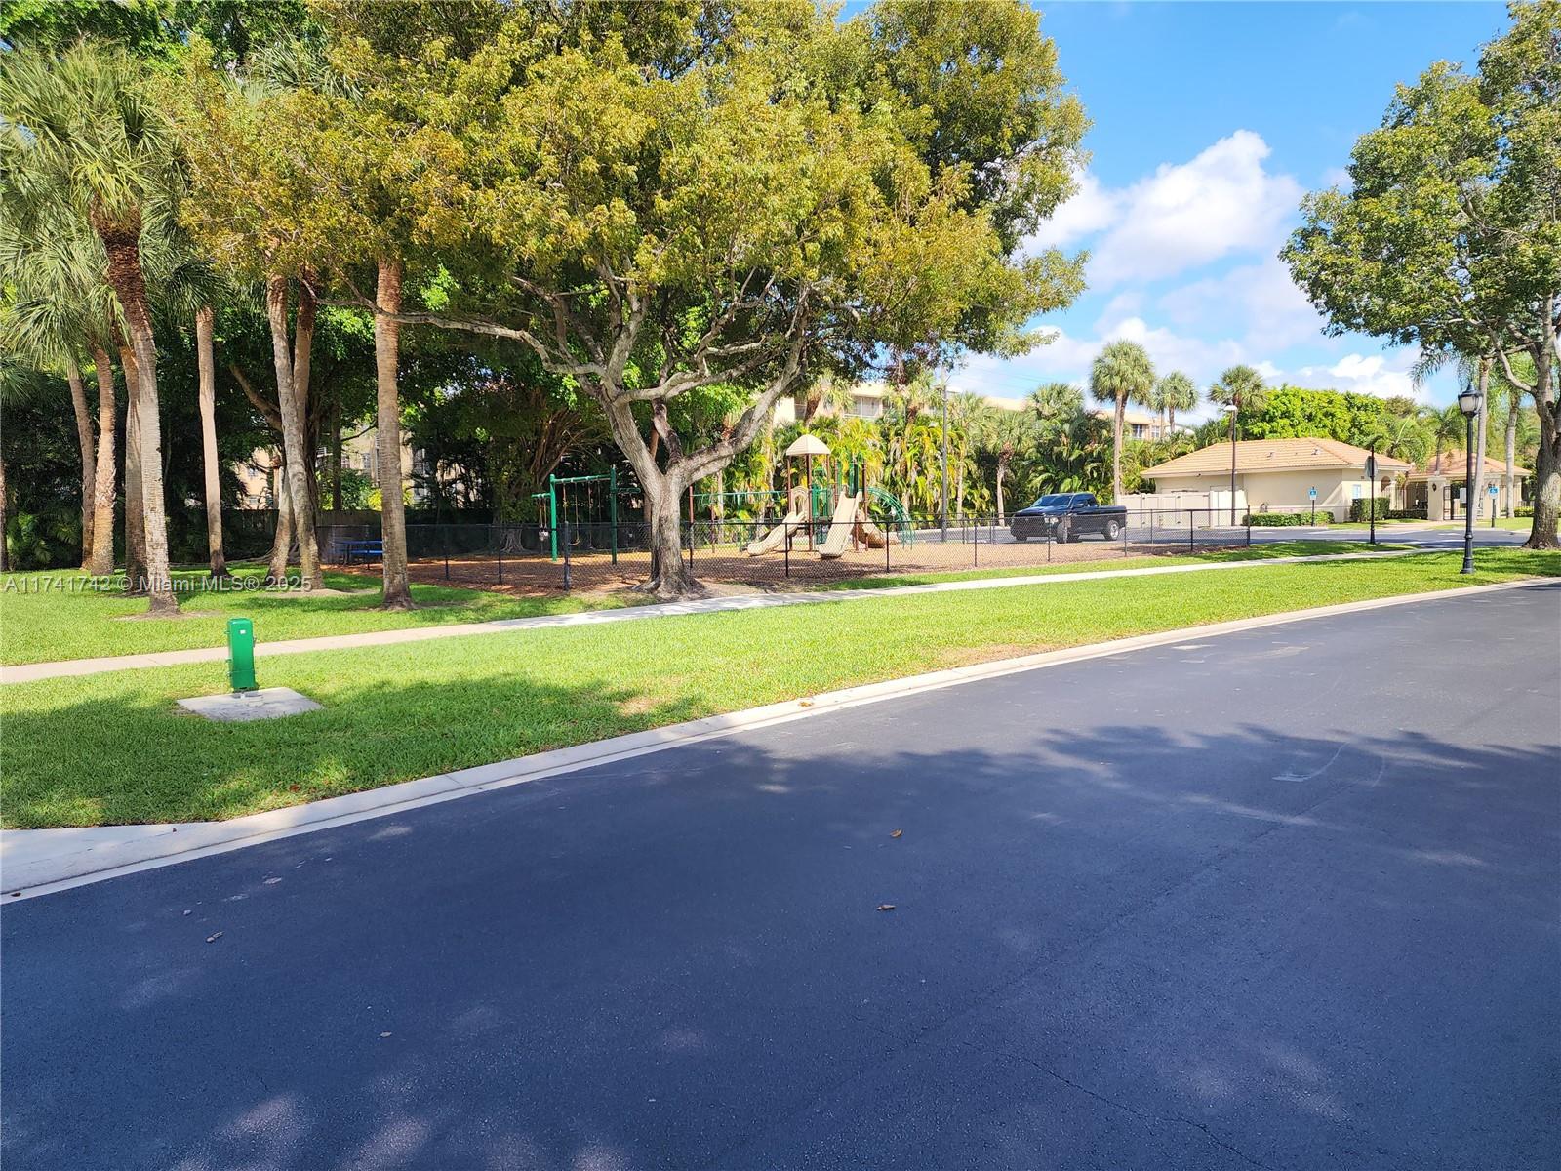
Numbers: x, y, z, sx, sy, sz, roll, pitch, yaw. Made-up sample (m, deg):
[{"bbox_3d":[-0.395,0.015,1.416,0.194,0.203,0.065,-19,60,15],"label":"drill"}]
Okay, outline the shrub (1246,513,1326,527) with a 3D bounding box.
[{"bbox_3d":[24.397,-3.145,50.000,3.900,0.680,0.950,2,5,45],"label":"shrub"}]

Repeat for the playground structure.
[{"bbox_3d":[1.541,-3.139,35.058,5.800,4.100,4.600,-1,4,0],"label":"playground structure"}]

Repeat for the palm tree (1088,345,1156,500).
[{"bbox_3d":[19.975,-9.073,61.000,3.900,10.600,3.900,-1,4,0],"label":"palm tree"}]

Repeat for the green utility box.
[{"bbox_3d":[-4.880,0.630,9.400,0.220,0.670,0.200,-3,4,-36],"label":"green utility box"}]

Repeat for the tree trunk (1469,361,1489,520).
[{"bbox_3d":[38.032,-7.872,56.500,0.650,8.600,0.600,-1,4,0],"label":"tree trunk"}]

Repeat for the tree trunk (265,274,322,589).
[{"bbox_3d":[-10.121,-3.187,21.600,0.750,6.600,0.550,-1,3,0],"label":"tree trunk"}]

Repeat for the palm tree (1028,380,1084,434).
[{"bbox_3d":[16.173,-7.746,61.000,3.200,8.300,3.200,-1,3,0],"label":"palm tree"}]

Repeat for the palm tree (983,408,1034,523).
[{"bbox_3d":[13.596,-7.108,62.000,3.100,7.000,3.100,-1,4,0],"label":"palm tree"}]

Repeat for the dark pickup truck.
[{"bbox_3d":[11.833,-2.787,42.326,5.700,1.920,2.000,-5,6,-44],"label":"dark pickup truck"}]

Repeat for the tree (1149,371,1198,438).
[{"bbox_3d":[27.302,-9.651,72.000,3.200,10.300,3.200,-1,3,0],"label":"tree"}]

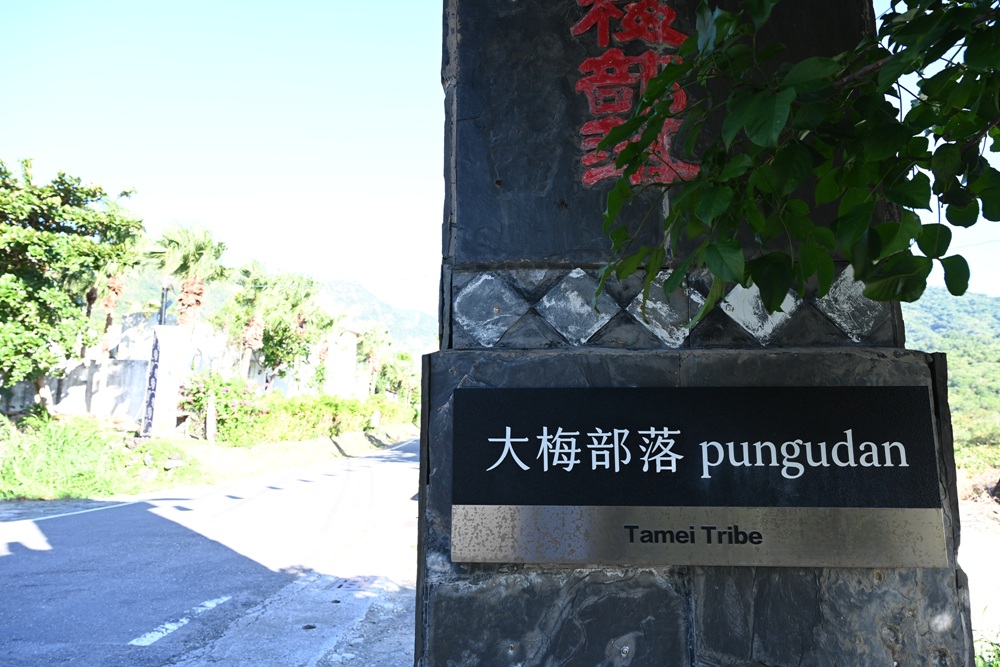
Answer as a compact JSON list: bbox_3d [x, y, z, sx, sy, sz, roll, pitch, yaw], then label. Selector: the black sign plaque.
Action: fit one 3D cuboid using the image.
[{"bbox_3d":[0.320,0.239,1.130,0.800,0.291,0.025,-1,-9,3],"label":"black sign plaque"}]

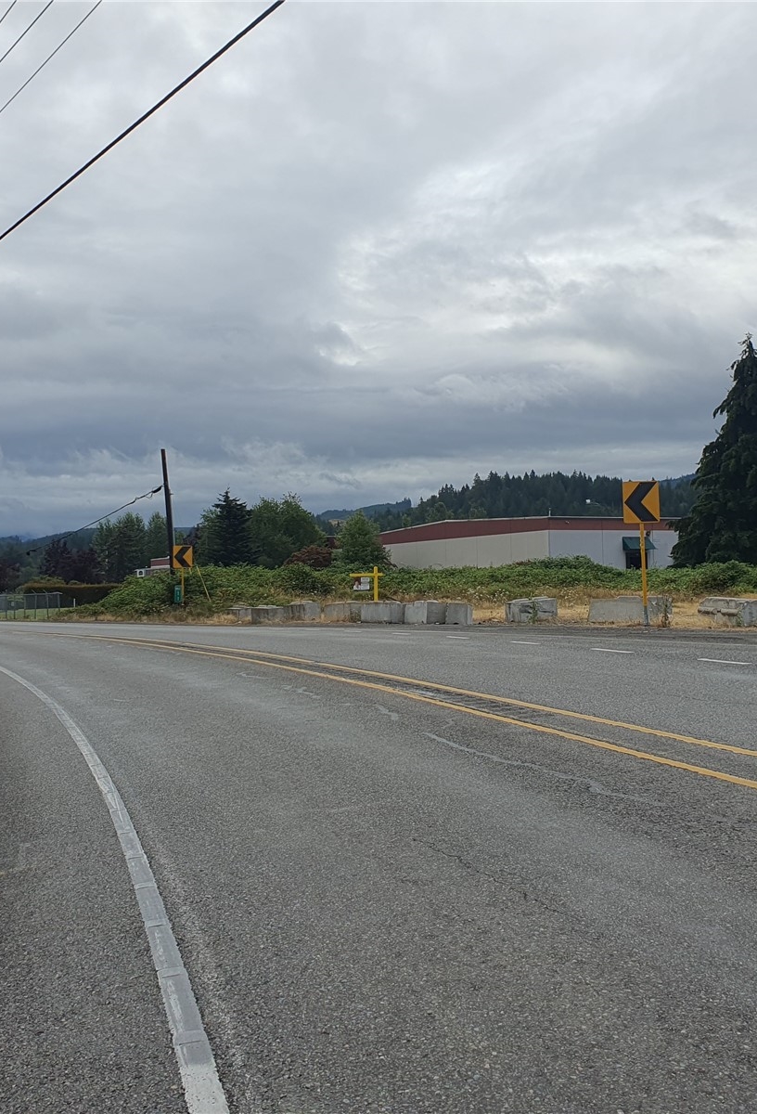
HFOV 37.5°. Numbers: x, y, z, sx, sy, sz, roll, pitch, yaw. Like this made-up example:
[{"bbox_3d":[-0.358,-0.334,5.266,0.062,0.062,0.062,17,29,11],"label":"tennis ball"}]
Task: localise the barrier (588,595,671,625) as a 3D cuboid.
[{"bbox_3d":[6.082,1.305,27.604,0.610,0.670,1.830,0,-2,-40],"label":"barrier"}]

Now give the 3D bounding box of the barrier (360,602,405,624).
[{"bbox_3d":[0.184,1.703,34.752,0.610,0.650,1.830,0,-1,-30],"label":"barrier"}]

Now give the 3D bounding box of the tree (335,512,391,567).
[{"bbox_3d":[-1.060,-0.450,70.000,3.600,5.000,3.600,0,0,0],"label":"tree"}]

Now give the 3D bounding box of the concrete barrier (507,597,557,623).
[{"bbox_3d":[4.664,1.613,33.424,1.650,0.640,0.610,-1,-1,-8],"label":"concrete barrier"}]

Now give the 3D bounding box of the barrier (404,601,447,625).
[{"bbox_3d":[1.260,1.460,29.900,0.620,0.620,1.490,0,0,20],"label":"barrier"}]

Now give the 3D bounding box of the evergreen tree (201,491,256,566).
[{"bbox_3d":[-13.372,-1.060,99.897,4.785,9.847,4.785,-1,-1,0],"label":"evergreen tree"}]

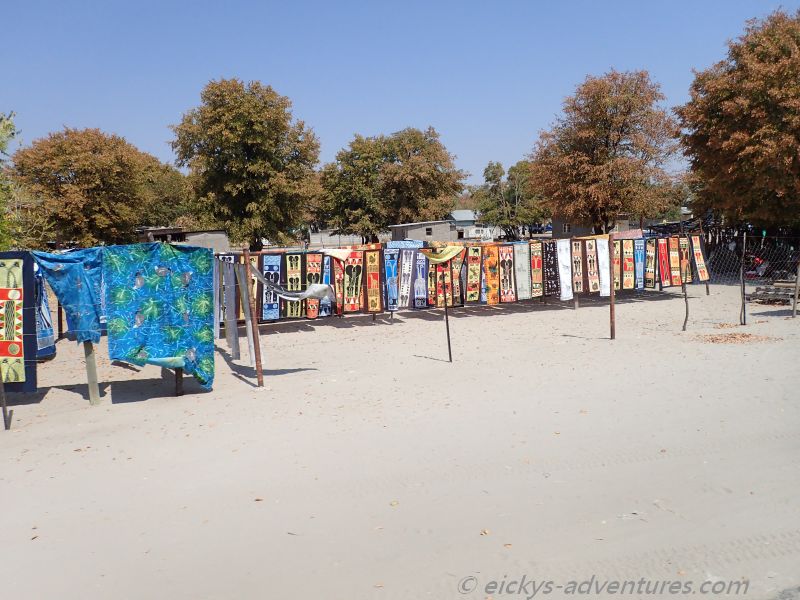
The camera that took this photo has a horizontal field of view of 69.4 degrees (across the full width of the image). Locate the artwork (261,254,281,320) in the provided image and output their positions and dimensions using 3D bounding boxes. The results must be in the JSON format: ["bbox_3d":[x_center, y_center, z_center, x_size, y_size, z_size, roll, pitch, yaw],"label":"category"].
[{"bbox_3d":[-2.925,-0.277,13.075,0.477,1.507,0.050,-5,7,-19],"label":"artwork"}]

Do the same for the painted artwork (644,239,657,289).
[{"bbox_3d":[7.224,-1.053,16.662,0.435,1.444,0.050,-5,7,-19],"label":"painted artwork"}]

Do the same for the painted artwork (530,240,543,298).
[{"bbox_3d":[3.462,-0.774,14.656,0.390,1.450,0.100,-4,8,-21],"label":"painted artwork"}]

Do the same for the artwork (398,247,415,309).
[{"bbox_3d":[0.150,-0.497,13.356,0.410,1.400,0.100,-4,8,-21],"label":"artwork"}]

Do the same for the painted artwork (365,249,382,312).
[{"bbox_3d":[-0.619,-0.456,13.500,0.400,1.495,0.050,-5,7,-21],"label":"painted artwork"}]

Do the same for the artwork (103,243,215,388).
[{"bbox_3d":[-3.103,0.199,7.423,1.310,1.840,0.180,-4,8,-18],"label":"artwork"}]

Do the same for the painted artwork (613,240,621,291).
[{"bbox_3d":[6.077,-0.971,16.256,0.379,1.409,0.050,-5,7,-19],"label":"painted artwork"}]

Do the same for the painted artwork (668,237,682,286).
[{"bbox_3d":[8.010,-1.119,16.800,0.420,1.454,0.050,-5,7,-21],"label":"painted artwork"}]

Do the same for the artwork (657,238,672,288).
[{"bbox_3d":[7.426,-1.025,16.223,0.470,1.380,0.100,-13,11,-20],"label":"artwork"}]

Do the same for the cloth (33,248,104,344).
[{"bbox_3d":[-4.073,-0.043,7.100,0.730,1.150,0.150,-5,8,-26],"label":"cloth"}]

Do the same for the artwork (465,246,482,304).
[{"bbox_3d":[1.781,-0.618,13.998,0.480,1.380,0.100,-4,8,-21],"label":"artwork"}]

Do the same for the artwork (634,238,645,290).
[{"bbox_3d":[6.756,-1.001,16.300,0.360,1.467,0.050,-5,7,-21],"label":"artwork"}]

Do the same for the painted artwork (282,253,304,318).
[{"bbox_3d":[-2.285,-0.311,12.398,0.470,1.420,0.100,-4,8,-21],"label":"painted artwork"}]

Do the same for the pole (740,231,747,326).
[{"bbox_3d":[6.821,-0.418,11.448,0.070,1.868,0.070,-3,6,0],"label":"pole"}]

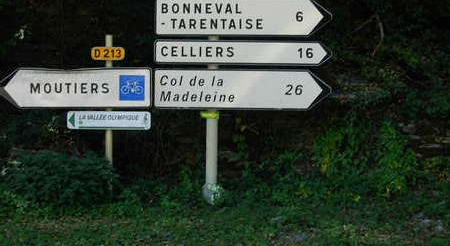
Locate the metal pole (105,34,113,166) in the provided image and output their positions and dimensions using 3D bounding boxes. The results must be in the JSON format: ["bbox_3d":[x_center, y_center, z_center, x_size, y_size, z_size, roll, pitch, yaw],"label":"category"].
[{"bbox_3d":[-1.184,-0.107,10.250,0.063,1.611,0.063,0,2,0],"label":"metal pole"}]

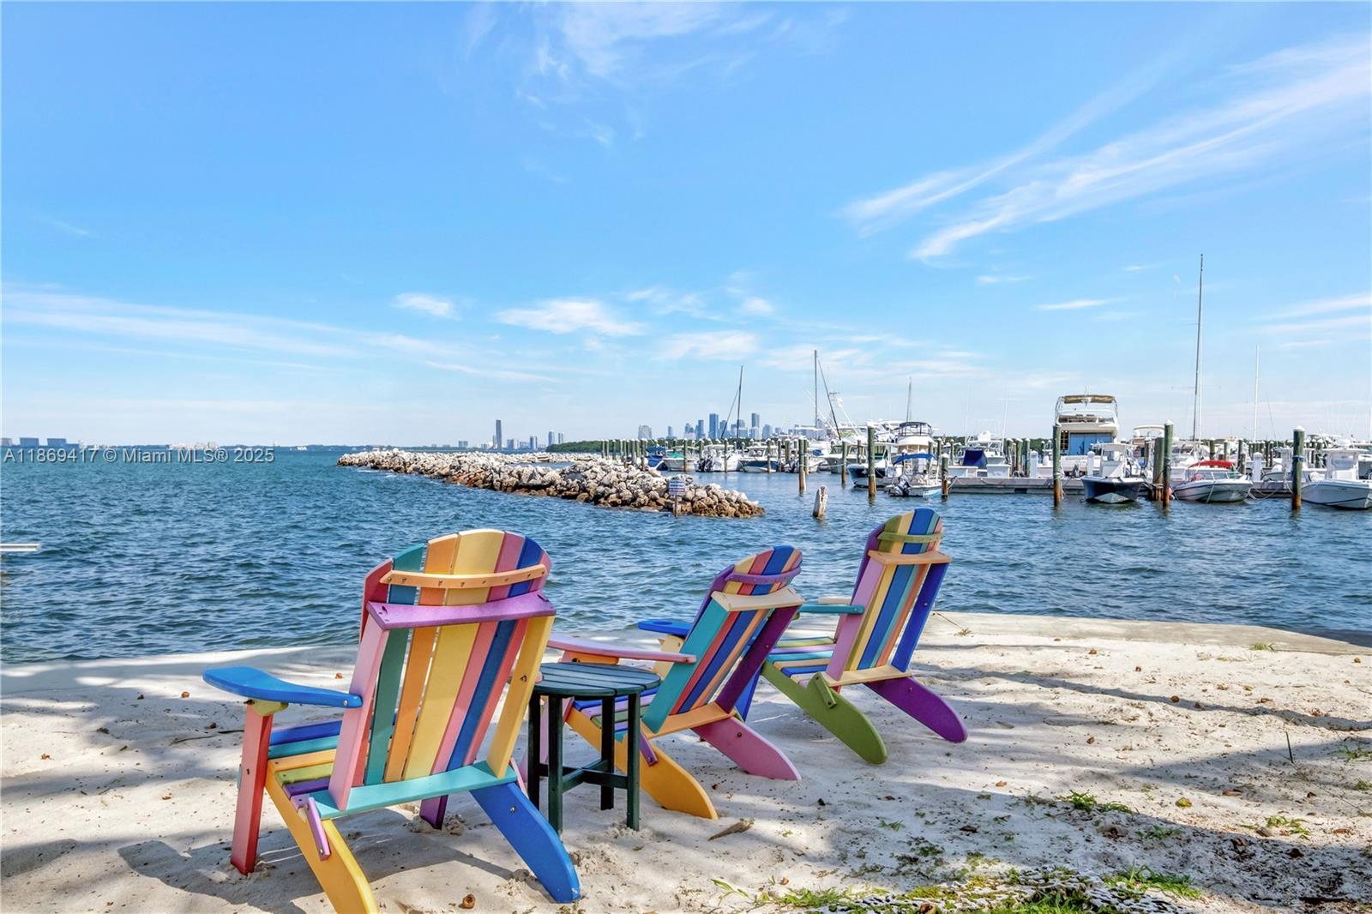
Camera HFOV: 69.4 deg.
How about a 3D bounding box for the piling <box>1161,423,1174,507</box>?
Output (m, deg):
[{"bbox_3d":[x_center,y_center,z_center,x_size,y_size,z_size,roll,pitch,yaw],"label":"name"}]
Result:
[{"bbox_3d":[17.072,0.279,35.059,0.310,3.084,0.310,0,0,0],"label":"piling"}]

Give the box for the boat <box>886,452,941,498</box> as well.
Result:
[{"bbox_3d":[10.208,0.837,43.797,1.900,2.150,5.200,0,0,25],"label":"boat"}]

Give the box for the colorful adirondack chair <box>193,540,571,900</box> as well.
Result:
[{"bbox_3d":[-0.773,0.684,2.735,0.805,0.994,0.877,2,-3,-42],"label":"colorful adirondack chair"}]

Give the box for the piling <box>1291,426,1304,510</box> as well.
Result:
[{"bbox_3d":[21.097,0.370,34.174,0.340,2.946,0.340,0,0,0],"label":"piling"}]

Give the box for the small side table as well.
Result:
[{"bbox_3d":[-0.348,0.965,3.291,0.496,0.471,0.496,2,-2,-22],"label":"small side table"}]

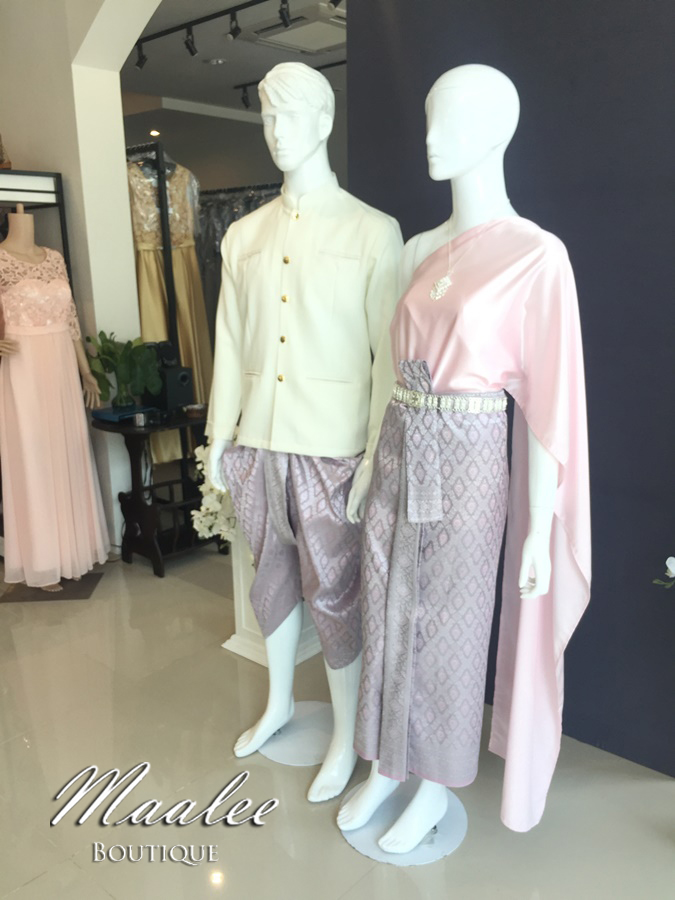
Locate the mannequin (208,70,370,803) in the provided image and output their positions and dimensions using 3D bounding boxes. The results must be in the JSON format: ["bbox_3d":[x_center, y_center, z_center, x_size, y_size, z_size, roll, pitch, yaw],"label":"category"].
[{"bbox_3d":[-0.126,-0.030,2.060,0.570,1.876,0.400,8,16,32],"label":"mannequin"}]

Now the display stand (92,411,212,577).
[{"bbox_3d":[-0.788,0.180,3.639,0.410,0.734,0.690,12,19,42],"label":"display stand"}]

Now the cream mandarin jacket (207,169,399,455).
[{"bbox_3d":[-0.106,-0.347,2.009,0.585,0.739,0.300,7,16,30],"label":"cream mandarin jacket"}]

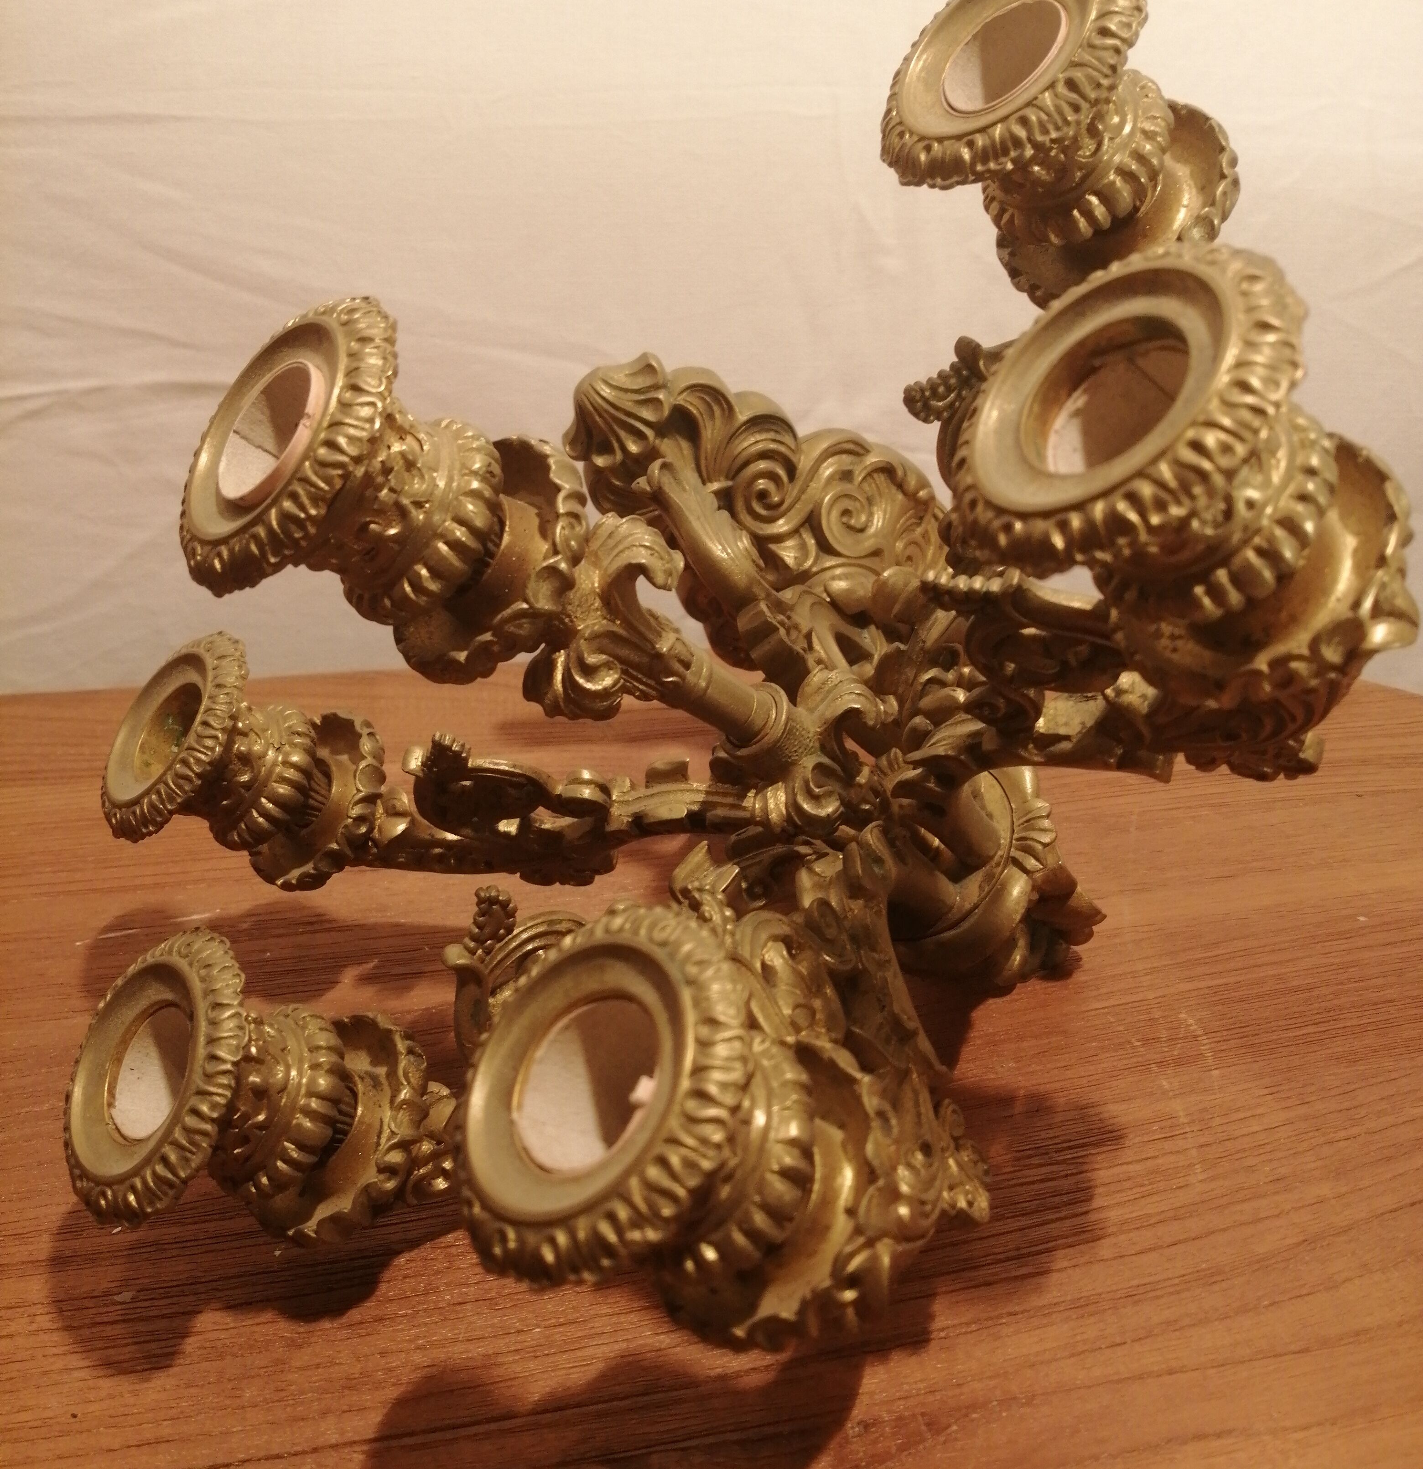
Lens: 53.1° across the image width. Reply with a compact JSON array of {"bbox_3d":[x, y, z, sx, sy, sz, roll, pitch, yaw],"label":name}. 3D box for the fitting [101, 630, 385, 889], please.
[{"bbox_3d":[-0.110,0.010,0.345,0.054,0.053,0.053,34,0,-41],"label":"fitting"}]

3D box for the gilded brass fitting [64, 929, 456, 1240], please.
[{"bbox_3d":[-0.085,0.070,0.273,0.057,0.053,0.053,32,0,-43],"label":"gilded brass fitting"}]

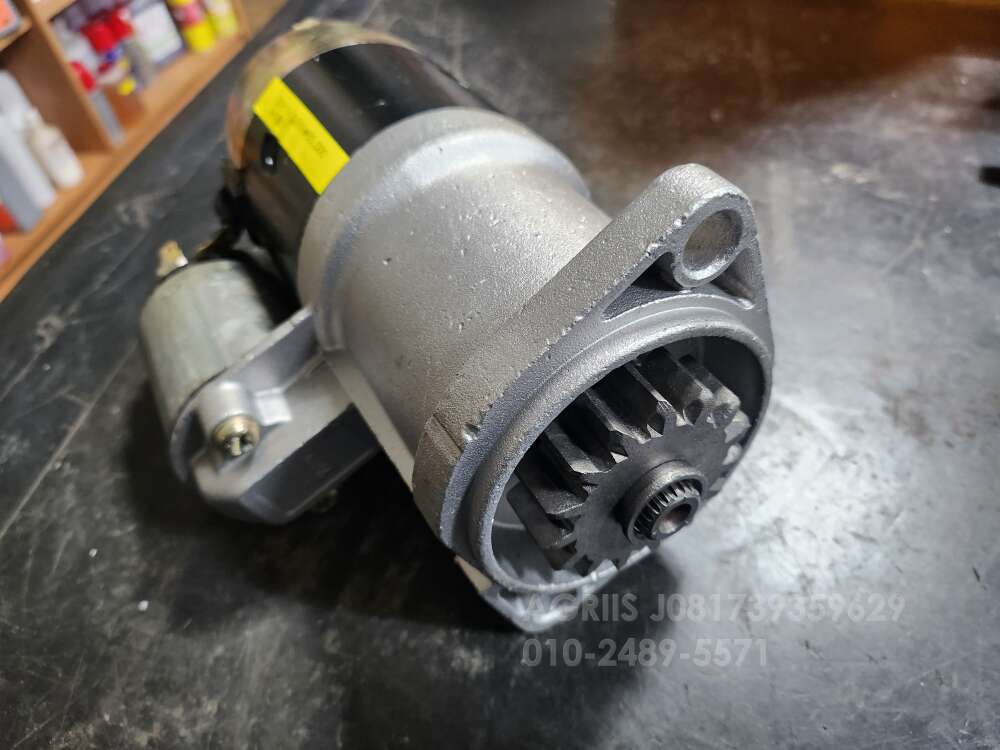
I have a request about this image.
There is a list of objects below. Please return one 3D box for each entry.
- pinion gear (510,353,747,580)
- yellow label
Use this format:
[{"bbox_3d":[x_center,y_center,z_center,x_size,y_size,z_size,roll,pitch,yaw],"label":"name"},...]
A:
[{"bbox_3d":[0.027,0.020,0.140,0.049,0.049,0.021,-22,46,-18],"label":"pinion gear"},{"bbox_3d":[-0.058,-0.069,0.194,0.012,0.001,0.070,-50,47,10],"label":"yellow label"}]

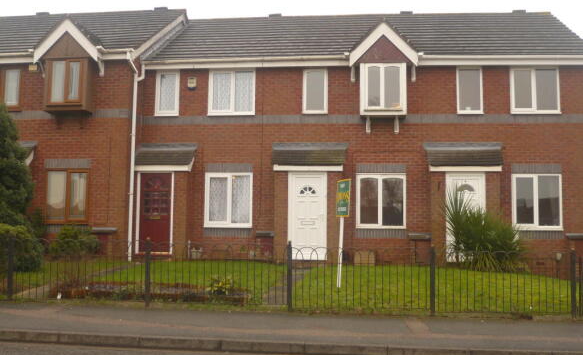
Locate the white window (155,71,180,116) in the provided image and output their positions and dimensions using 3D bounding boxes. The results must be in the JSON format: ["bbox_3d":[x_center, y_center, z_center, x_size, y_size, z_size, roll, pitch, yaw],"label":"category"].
[{"bbox_3d":[-3.120,-2.114,16.933,0.619,1.171,0.090,0,-5,4],"label":"white window"}]

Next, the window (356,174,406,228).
[{"bbox_3d":[2.168,0.571,16.286,1.208,1.327,0.090,0,-5,4],"label":"window"}]

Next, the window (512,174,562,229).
[{"bbox_3d":[5.840,0.585,16.015,1.180,1.352,0.090,0,-5,4],"label":"window"}]

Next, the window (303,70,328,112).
[{"bbox_3d":[0.592,-2.117,16.703,0.622,1.119,0.100,0,-5,6],"label":"window"}]

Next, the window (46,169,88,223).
[{"bbox_3d":[-5.335,0.440,16.024,1.073,1.311,0.090,0,-5,4],"label":"window"}]

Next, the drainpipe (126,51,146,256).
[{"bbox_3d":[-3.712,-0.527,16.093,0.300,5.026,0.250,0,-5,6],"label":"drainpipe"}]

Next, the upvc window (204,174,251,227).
[{"bbox_3d":[-1.552,0.558,16.561,1.197,1.364,0.090,0,-5,4],"label":"upvc window"}]

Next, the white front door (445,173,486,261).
[{"bbox_3d":[3.972,0.898,15.381,0.894,2.024,0.100,0,-5,6],"label":"white front door"}]

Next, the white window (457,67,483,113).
[{"bbox_3d":[4.334,-2.107,16.384,0.639,1.158,0.090,0,-5,4],"label":"white window"}]

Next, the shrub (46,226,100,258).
[{"bbox_3d":[-4.950,1.486,15.400,1.030,0.760,0.850,0,-5,4],"label":"shrub"}]

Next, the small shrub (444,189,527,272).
[{"bbox_3d":[4.146,1.108,14.414,1.662,1.793,1.500,0,-5,6],"label":"small shrub"}]

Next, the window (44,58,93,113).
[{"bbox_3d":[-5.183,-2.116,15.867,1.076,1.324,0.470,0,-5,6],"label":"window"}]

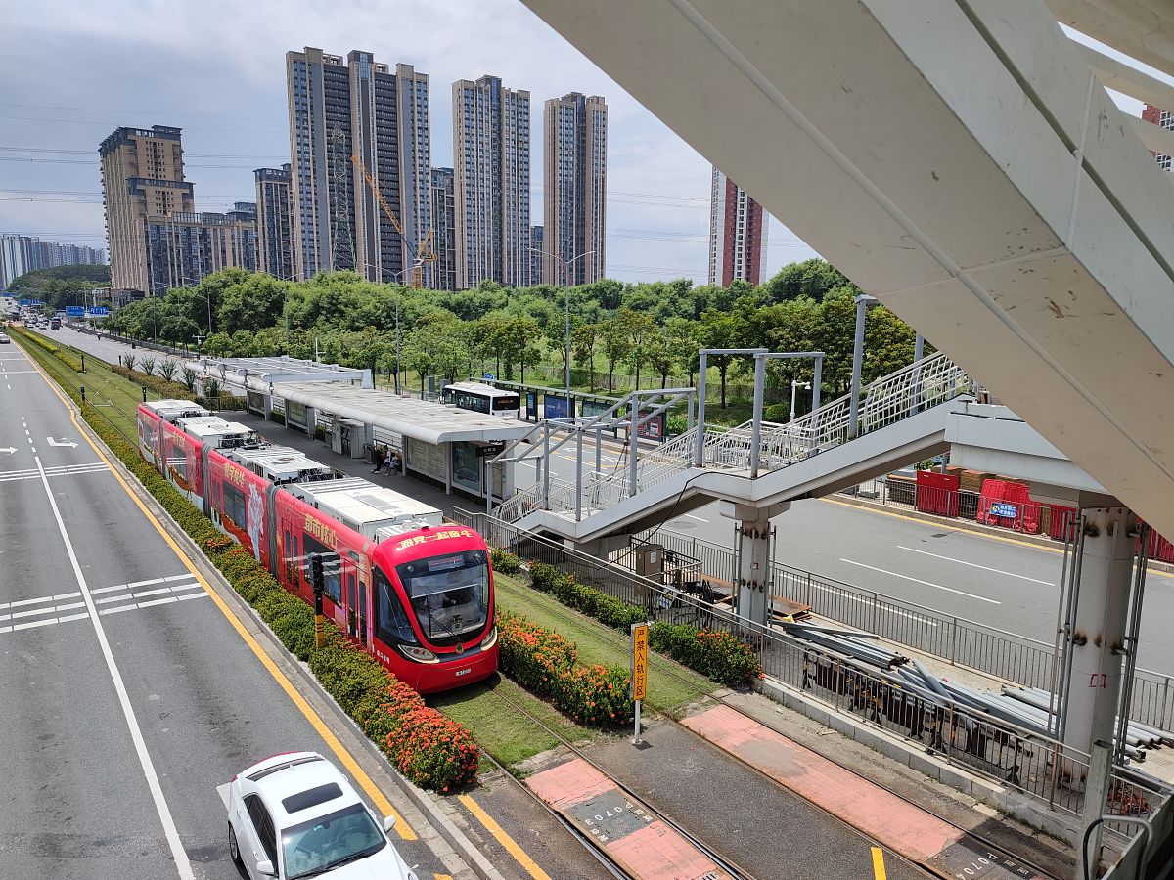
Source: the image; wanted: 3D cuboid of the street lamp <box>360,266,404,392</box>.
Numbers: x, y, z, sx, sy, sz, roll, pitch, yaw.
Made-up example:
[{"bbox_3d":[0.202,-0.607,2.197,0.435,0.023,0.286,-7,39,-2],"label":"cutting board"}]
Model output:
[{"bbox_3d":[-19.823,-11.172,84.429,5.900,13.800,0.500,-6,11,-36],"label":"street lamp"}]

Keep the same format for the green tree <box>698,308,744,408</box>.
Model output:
[{"bbox_3d":[13.470,-8.143,80.376,4.800,9.760,4.800,0,8,0],"label":"green tree"}]

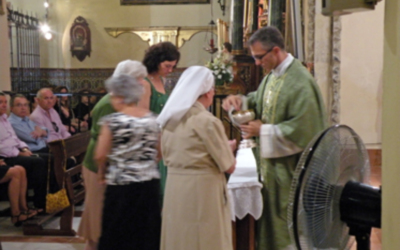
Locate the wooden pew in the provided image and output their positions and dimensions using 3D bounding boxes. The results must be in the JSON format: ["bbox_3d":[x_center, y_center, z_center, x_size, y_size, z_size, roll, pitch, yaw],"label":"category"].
[{"bbox_3d":[-1.240,0.502,7.069,0.511,0.864,2.200,0,5,8],"label":"wooden pew"}]

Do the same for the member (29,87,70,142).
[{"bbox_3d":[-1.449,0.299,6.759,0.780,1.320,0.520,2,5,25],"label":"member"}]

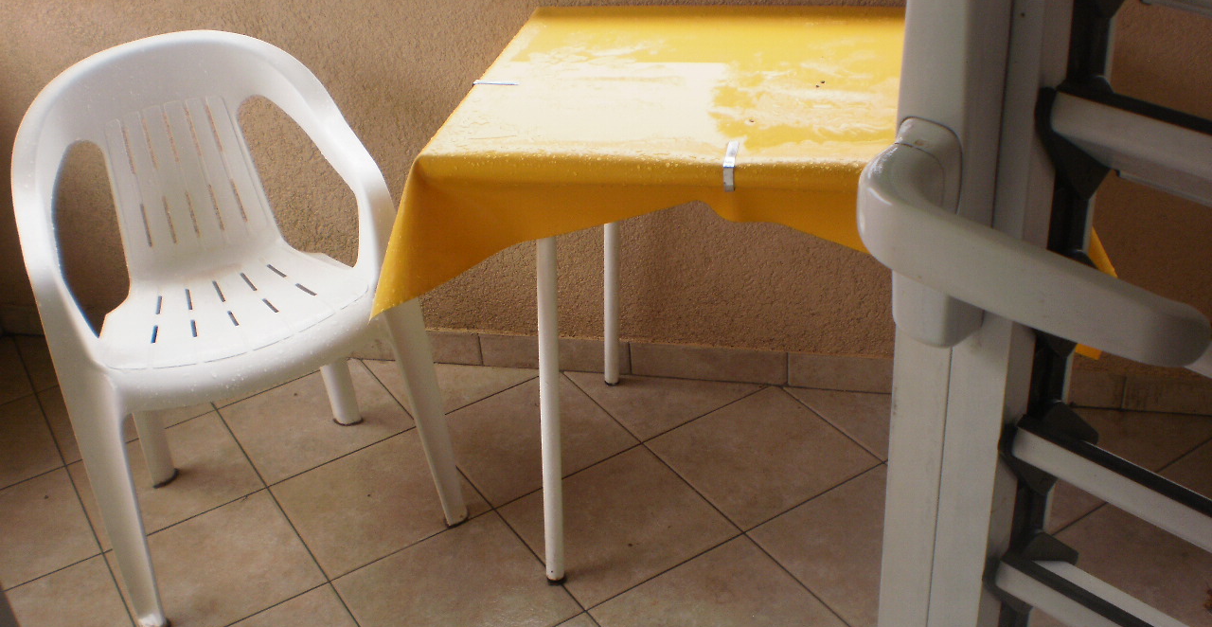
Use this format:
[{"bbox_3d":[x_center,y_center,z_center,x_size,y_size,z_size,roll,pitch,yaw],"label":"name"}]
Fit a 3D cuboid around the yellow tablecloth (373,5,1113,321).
[{"bbox_3d":[0.220,-0.232,1.906,0.945,0.224,0.648,3,32,14],"label":"yellow tablecloth"}]

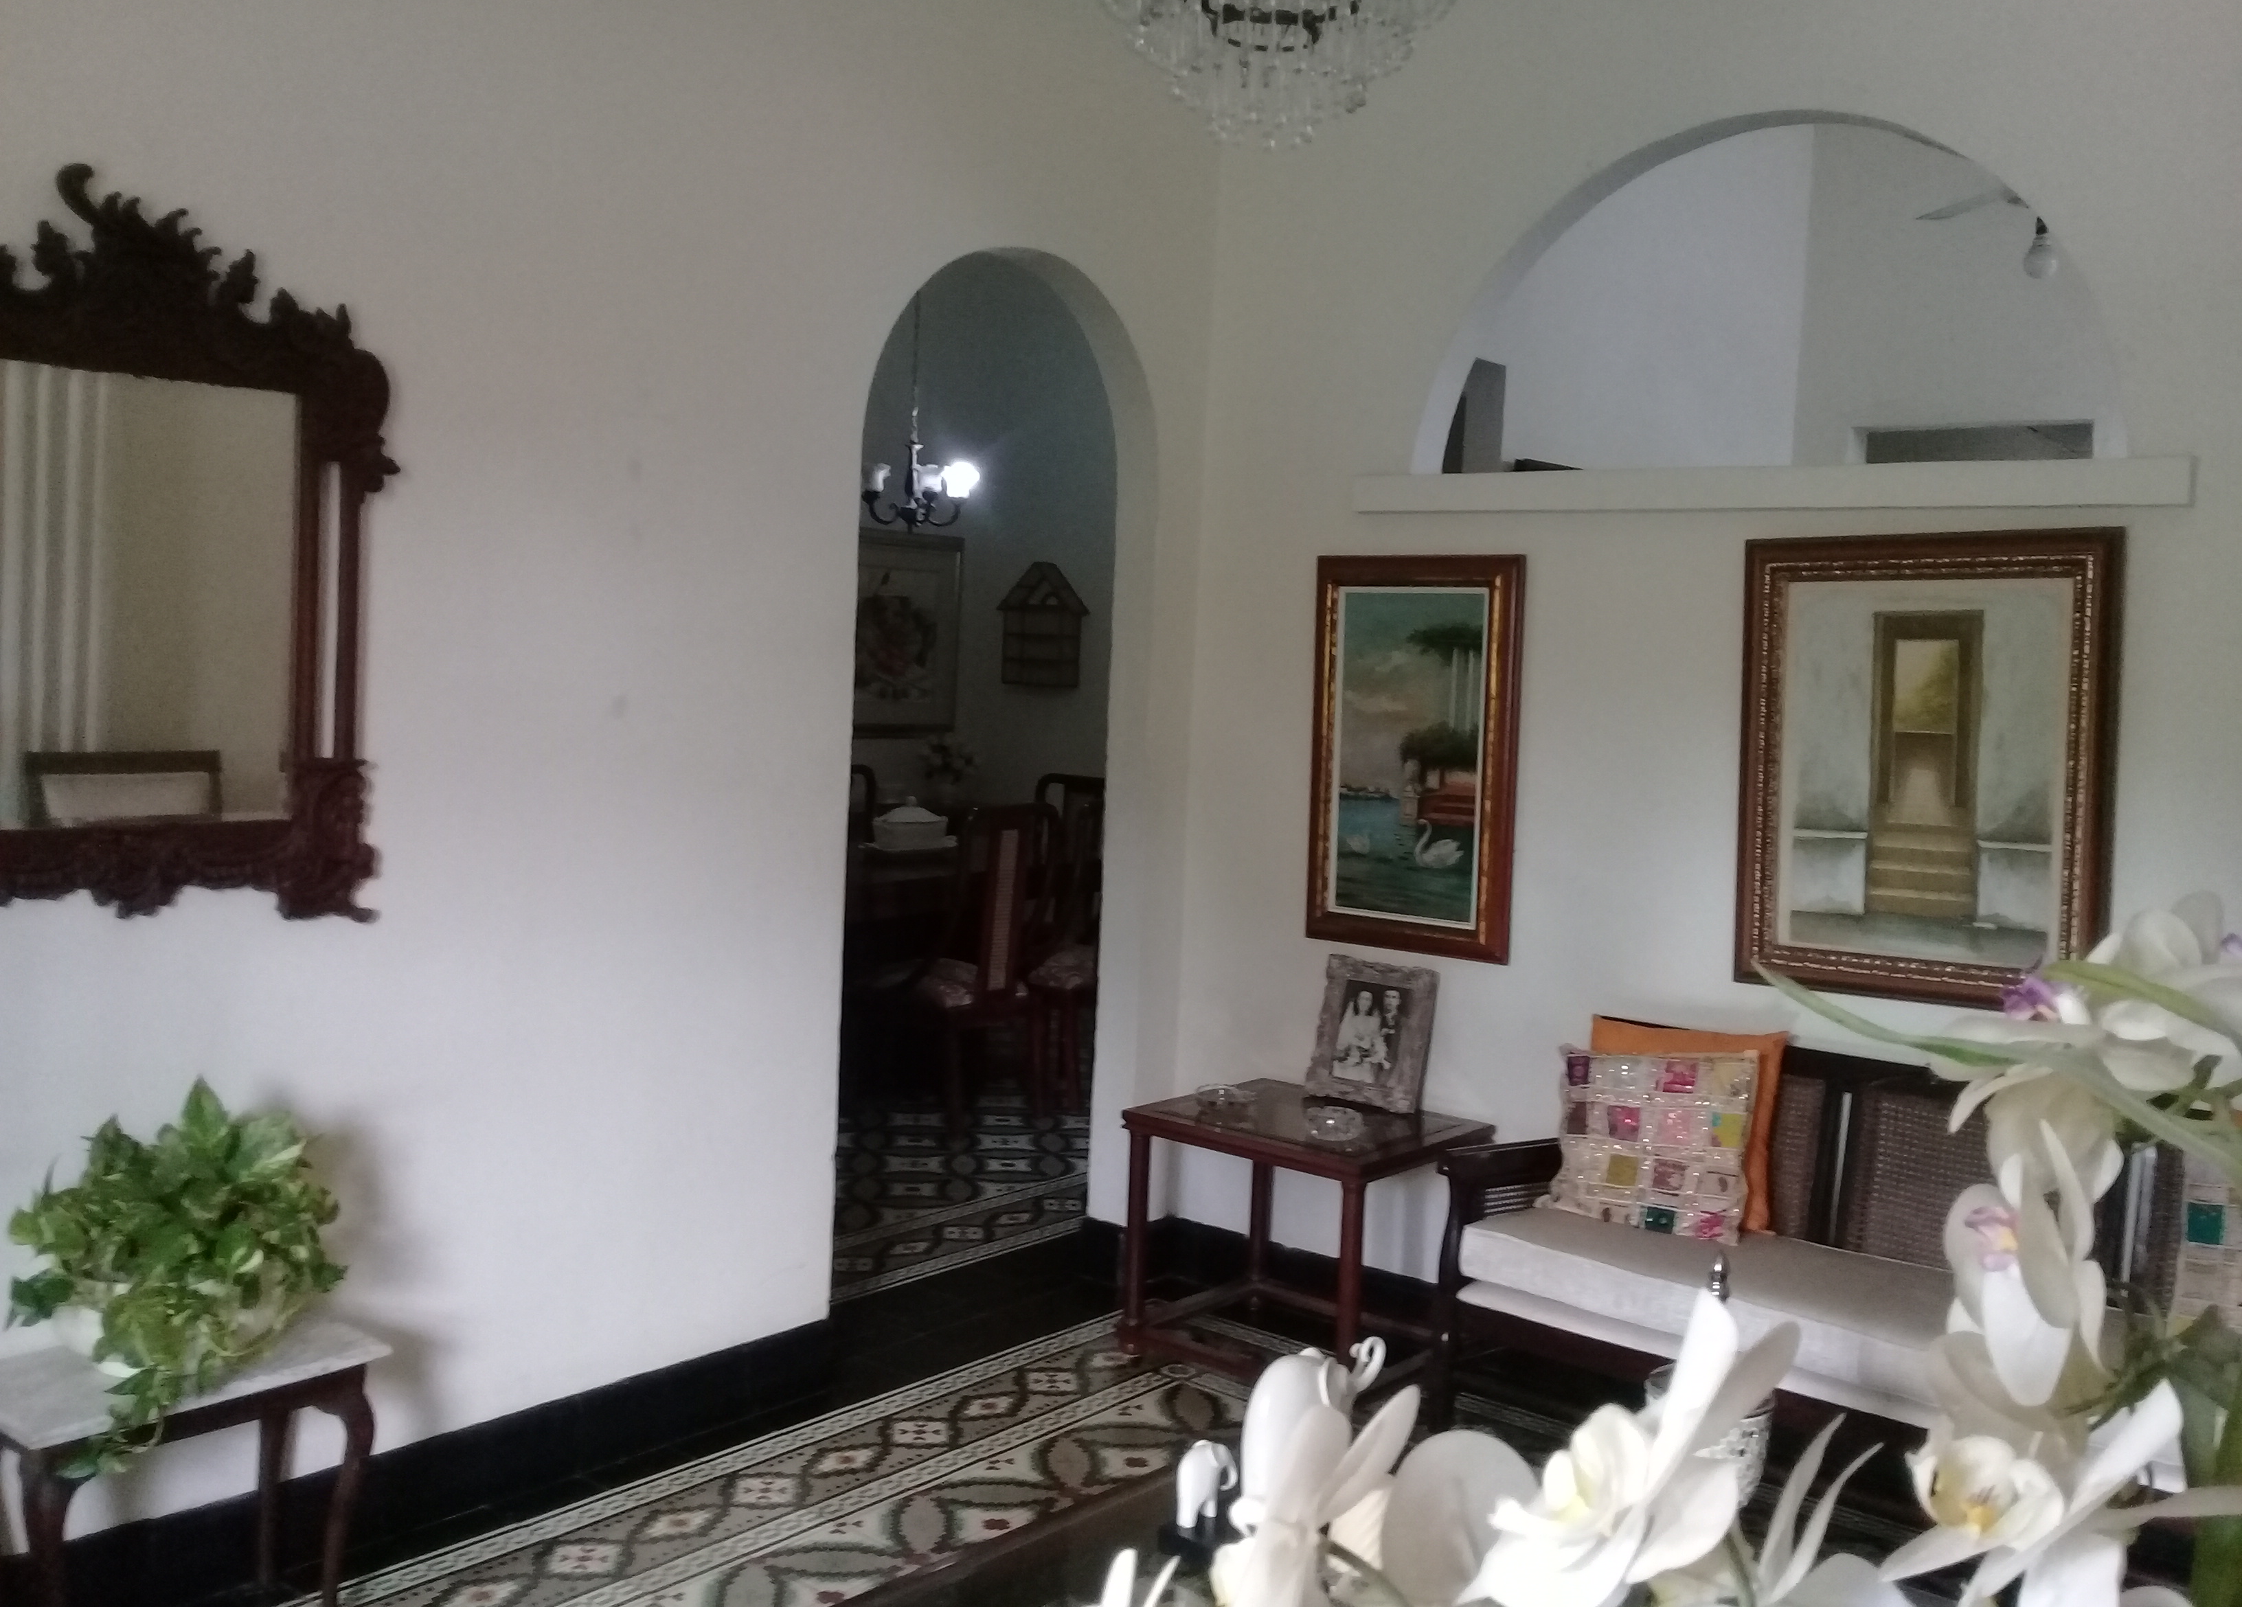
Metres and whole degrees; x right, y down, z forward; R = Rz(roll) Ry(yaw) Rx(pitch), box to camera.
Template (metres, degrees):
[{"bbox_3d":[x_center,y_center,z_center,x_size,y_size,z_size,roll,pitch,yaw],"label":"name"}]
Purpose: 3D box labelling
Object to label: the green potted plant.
[{"bbox_3d":[-1.345,0.631,2.872,0.380,0.450,0.460,6,5,38],"label":"green potted plant"}]

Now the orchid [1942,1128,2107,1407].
[{"bbox_3d":[0.310,0.160,0.690,0.050,0.088,0.060,0,5,-37],"label":"orchid"}]

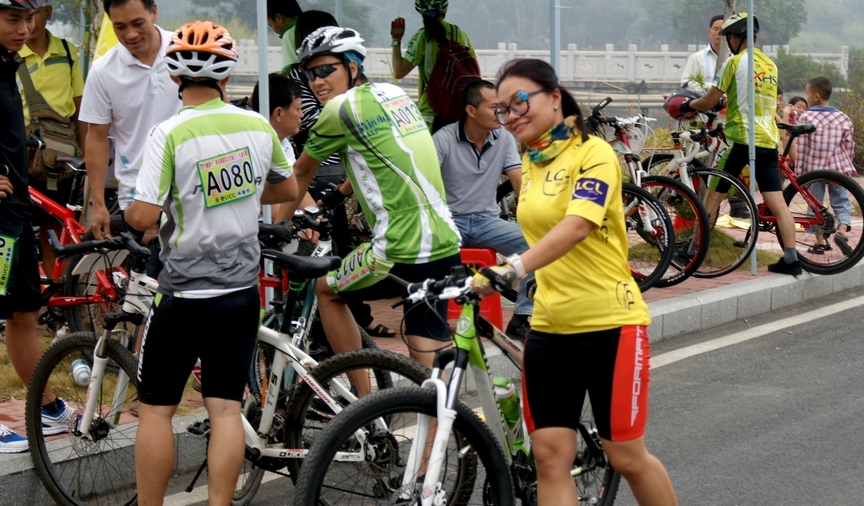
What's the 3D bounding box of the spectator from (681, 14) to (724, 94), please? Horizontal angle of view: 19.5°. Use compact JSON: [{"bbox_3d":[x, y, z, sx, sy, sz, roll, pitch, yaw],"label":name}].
[{"bbox_3d":[2.281,-1.089,20.200,0.520,1.650,0.330,-1,5,-9],"label":"spectator"}]

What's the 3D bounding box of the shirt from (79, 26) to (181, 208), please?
[{"bbox_3d":[-1.050,-0.504,9.396,0.530,0.690,0.320,0,5,0],"label":"shirt"}]

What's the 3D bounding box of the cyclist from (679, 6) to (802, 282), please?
[{"bbox_3d":[1.996,-0.717,16.150,0.780,1.650,0.620,4,7,41],"label":"cyclist"}]

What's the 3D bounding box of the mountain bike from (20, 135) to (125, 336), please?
[{"bbox_3d":[-1.879,-0.048,12.288,1.740,1.030,0.630,4,6,39],"label":"mountain bike"}]

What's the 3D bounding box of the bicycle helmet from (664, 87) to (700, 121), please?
[{"bbox_3d":[1.629,-0.969,16.257,0.270,0.200,0.210,1,5,18],"label":"bicycle helmet"}]

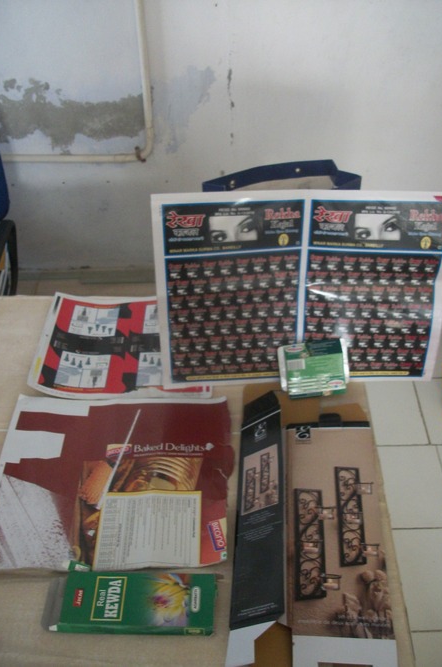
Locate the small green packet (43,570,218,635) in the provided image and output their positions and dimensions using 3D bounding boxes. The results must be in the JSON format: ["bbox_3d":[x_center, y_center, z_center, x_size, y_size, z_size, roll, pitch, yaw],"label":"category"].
[{"bbox_3d":[-0.121,0.380,0.871,0.222,0.022,0.074,1,44,1],"label":"small green packet"}]

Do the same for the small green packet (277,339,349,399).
[{"bbox_3d":[0.176,0.067,1.161,0.122,0.104,0.022,-6,8,-7],"label":"small green packet"}]

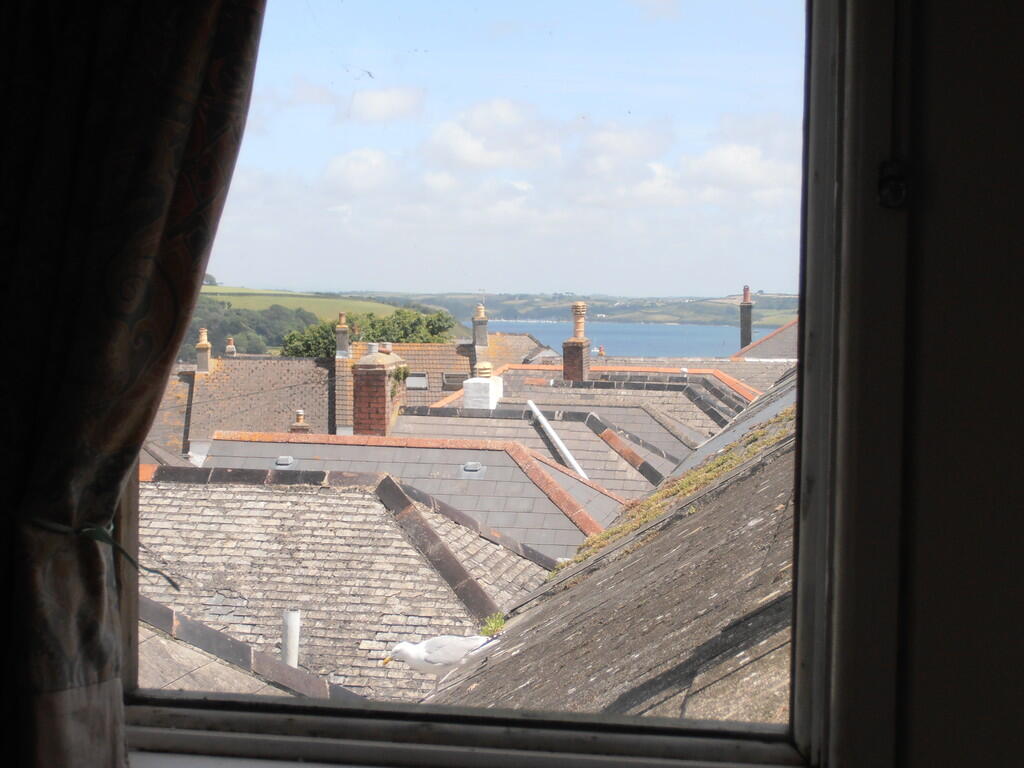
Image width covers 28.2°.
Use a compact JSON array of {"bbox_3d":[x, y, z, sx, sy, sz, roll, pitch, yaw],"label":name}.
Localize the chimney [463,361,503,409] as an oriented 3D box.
[{"bbox_3d":[-0.480,0.066,33.800,0.470,0.880,0.700,1,2,14],"label":"chimney"}]

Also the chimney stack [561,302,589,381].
[{"bbox_3d":[1.478,-0.898,46.400,0.500,1.900,0.660,1,2,14],"label":"chimney stack"}]

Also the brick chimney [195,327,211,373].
[{"bbox_3d":[-12.868,-1.395,85.000,0.540,1.840,0.660,1,2,8],"label":"brick chimney"}]

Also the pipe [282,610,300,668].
[{"bbox_3d":[-1.375,1.602,12.700,0.107,0.410,0.107,3,2,0],"label":"pipe"}]

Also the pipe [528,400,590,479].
[{"bbox_3d":[0.622,0.764,27.825,0.100,0.100,2.161,-36,36,0],"label":"pipe"}]

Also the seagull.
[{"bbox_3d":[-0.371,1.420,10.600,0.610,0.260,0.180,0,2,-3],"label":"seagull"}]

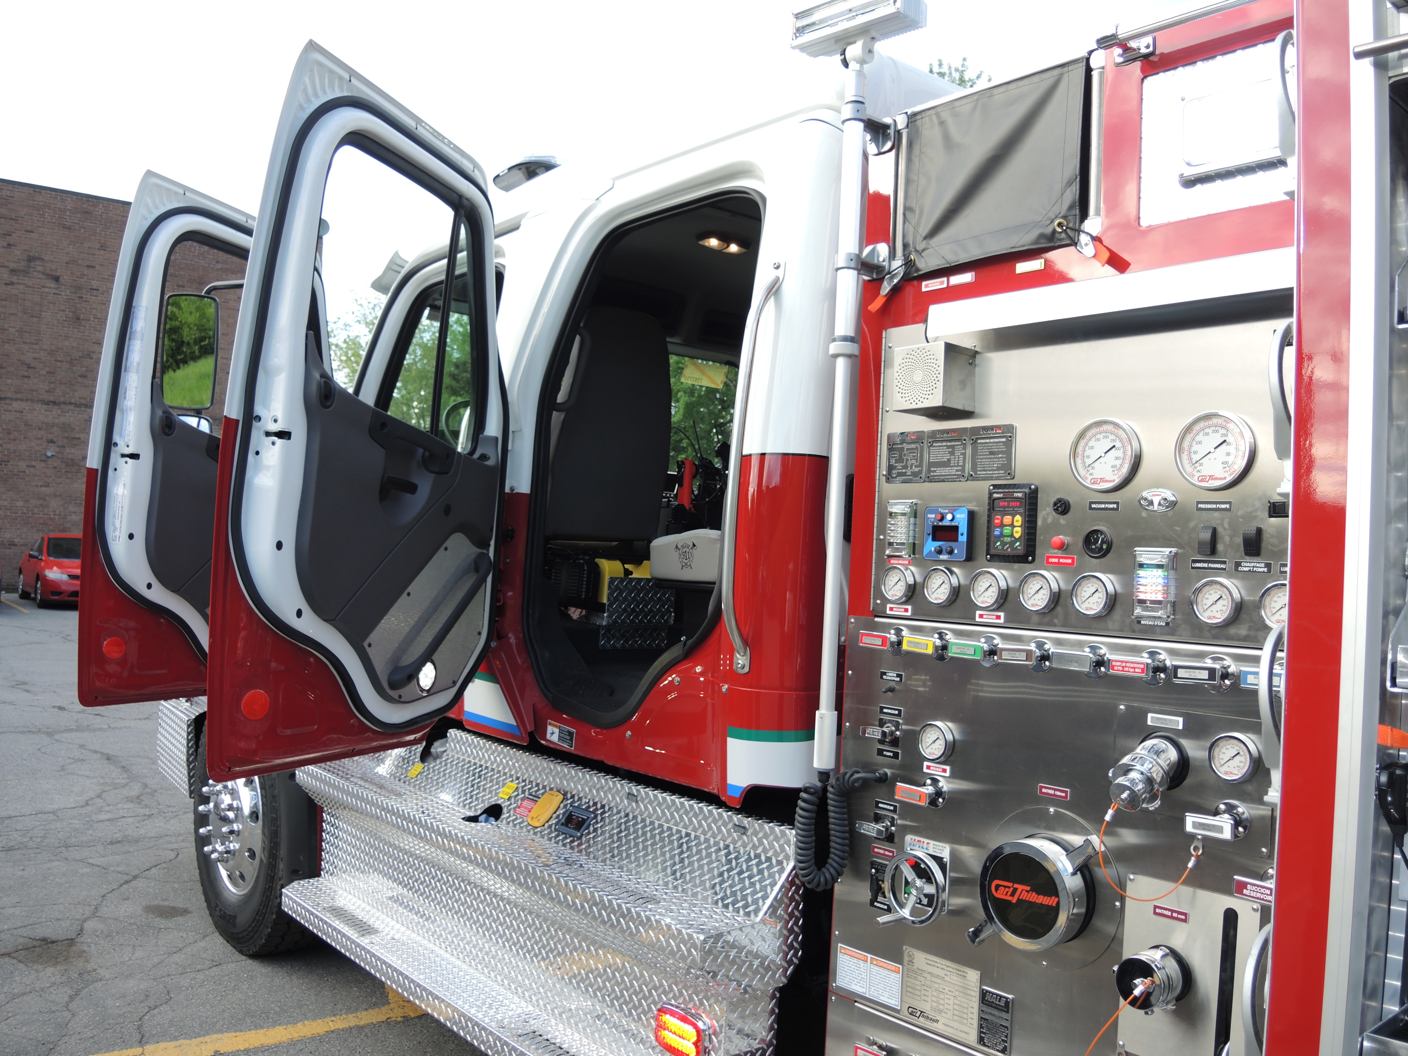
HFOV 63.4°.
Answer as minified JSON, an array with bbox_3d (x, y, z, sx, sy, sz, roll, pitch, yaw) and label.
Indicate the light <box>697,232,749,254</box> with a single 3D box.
[{"bbox_3d":[0.061,-0.900,3.600,0.190,0.035,0.100,5,-3,-41],"label":"light"}]

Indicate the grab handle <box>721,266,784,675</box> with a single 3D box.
[{"bbox_3d":[0.094,-0.134,2.555,0.080,0.925,0.045,9,-5,-41],"label":"grab handle"}]

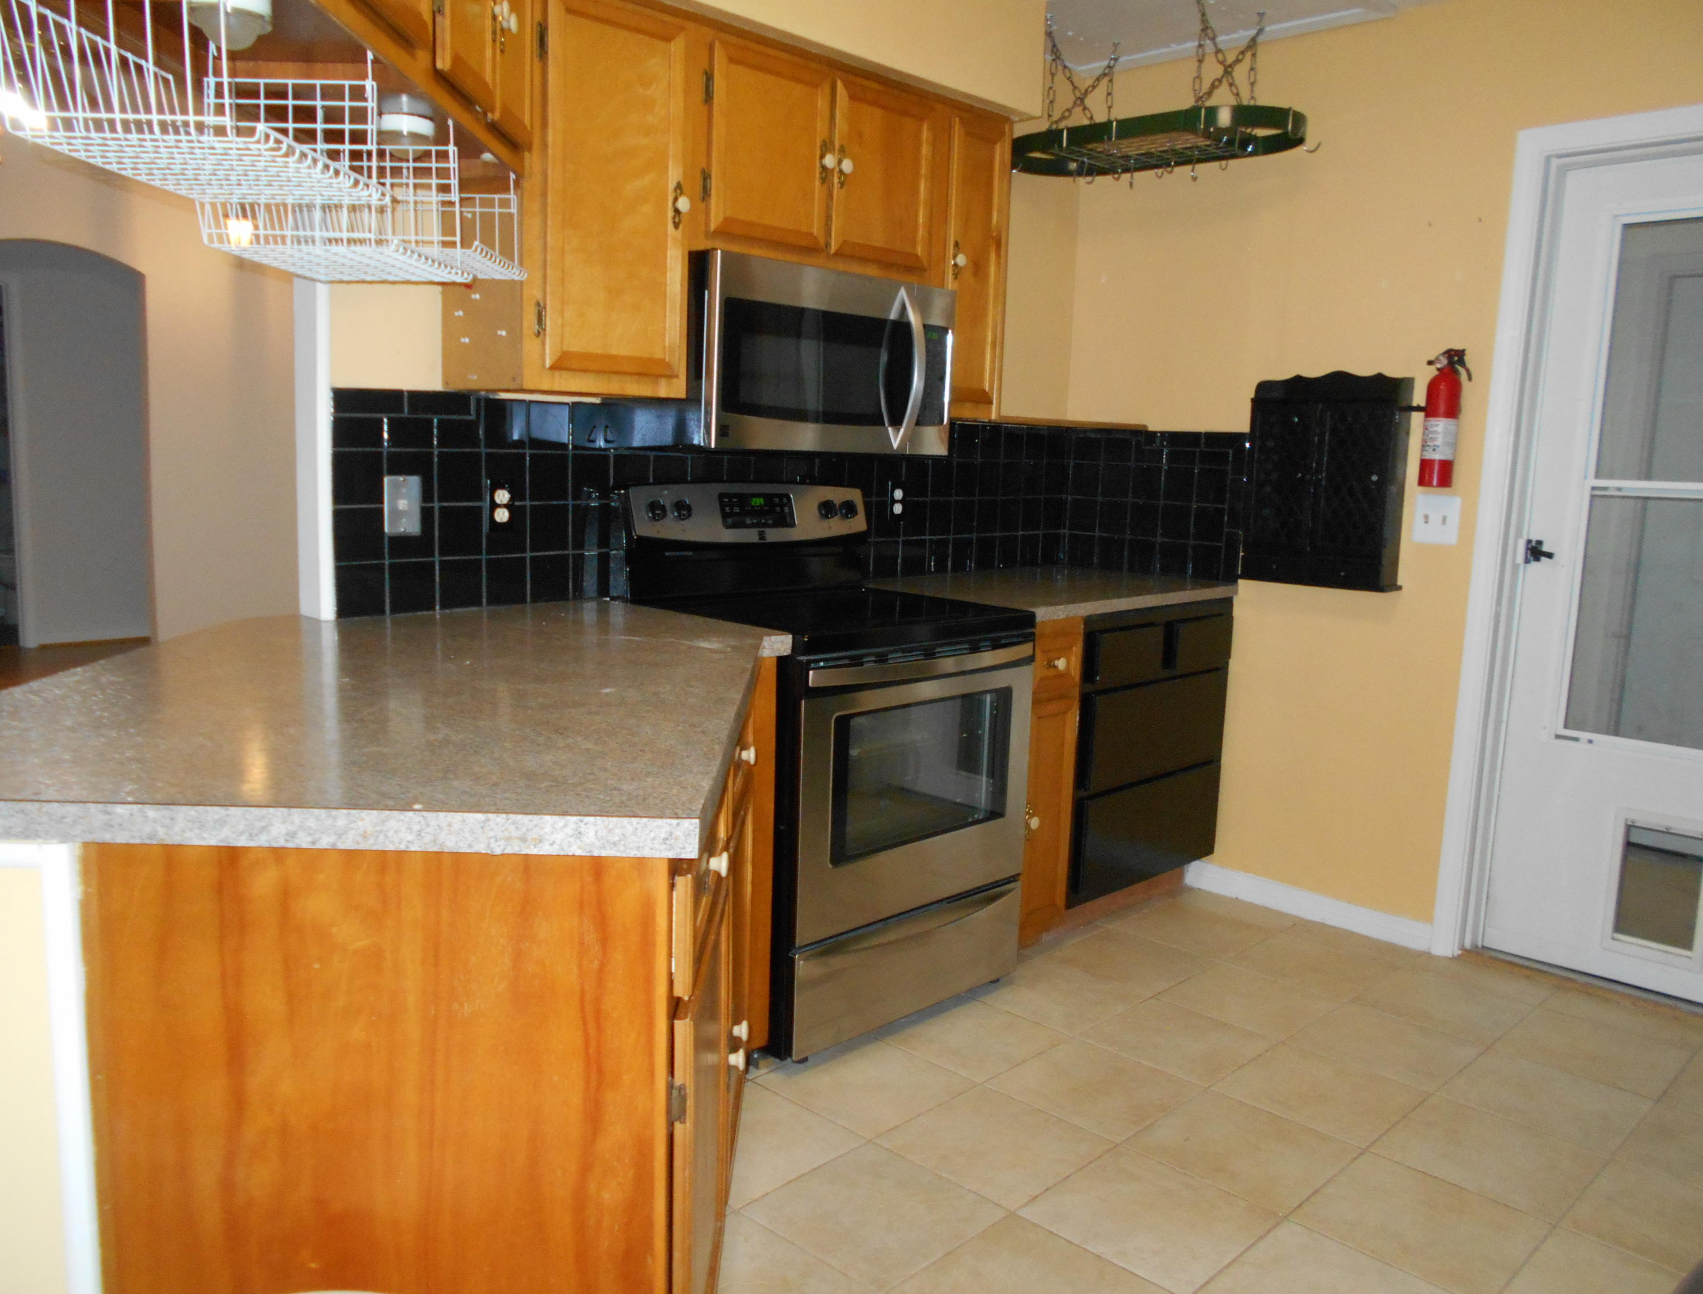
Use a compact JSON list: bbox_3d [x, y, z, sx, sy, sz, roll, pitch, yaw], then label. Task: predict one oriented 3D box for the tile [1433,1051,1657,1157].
[{"bbox_3d":[1.440,0.942,2.694,0.328,0.010,0.328,10,11,44],"label":"tile"}]

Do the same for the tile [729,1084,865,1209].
[{"bbox_3d":[-0.198,0.928,2.438,0.328,0.010,0.328,10,11,44],"label":"tile"}]

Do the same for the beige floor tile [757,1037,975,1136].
[{"bbox_3d":[0.038,0.906,2.687,0.325,0.010,0.325,10,12,44],"label":"beige floor tile"}]

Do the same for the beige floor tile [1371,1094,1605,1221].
[{"bbox_3d":[1.209,0.968,2.463,0.325,0.010,0.325,10,12,44],"label":"beige floor tile"}]

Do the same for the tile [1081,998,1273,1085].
[{"bbox_3d":[0.735,0.888,2.916,0.328,0.010,0.328,10,11,44],"label":"tile"}]

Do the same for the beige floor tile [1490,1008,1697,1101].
[{"bbox_3d":[1.672,0.915,2.929,0.328,0.010,0.328,10,11,44],"label":"beige floor tile"}]

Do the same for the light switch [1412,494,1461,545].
[{"bbox_3d":[1.519,-0.329,3.367,0.115,0.117,0.014,9,11,44],"label":"light switch"}]

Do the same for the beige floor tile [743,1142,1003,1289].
[{"bbox_3d":[0.039,0.975,2.224,0.325,0.010,0.325,10,12,44],"label":"beige floor tile"}]

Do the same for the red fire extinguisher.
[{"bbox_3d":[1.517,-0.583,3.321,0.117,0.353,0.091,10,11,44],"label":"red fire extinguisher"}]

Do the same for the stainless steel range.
[{"bbox_3d":[-0.056,0.237,3.060,0.697,1.190,0.755,10,11,44],"label":"stainless steel range"}]

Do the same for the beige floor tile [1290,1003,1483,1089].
[{"bbox_3d":[1.208,0.900,2.927,0.325,0.010,0.325,10,12,44],"label":"beige floor tile"}]

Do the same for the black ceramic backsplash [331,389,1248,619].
[{"bbox_3d":[0.067,-0.340,3.138,2.397,0.445,0.640,-7,12,-45],"label":"black ceramic backsplash"}]

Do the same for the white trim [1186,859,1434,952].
[{"bbox_3d":[1.298,0.737,3.731,0.014,0.081,0.744,-7,12,-45],"label":"white trim"}]

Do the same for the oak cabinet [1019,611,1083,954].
[{"bbox_3d":[0.267,0.331,3.463,0.625,0.890,0.240,10,11,44],"label":"oak cabinet"}]

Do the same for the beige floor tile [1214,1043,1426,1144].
[{"bbox_3d":[0.966,0.922,2.670,0.322,0.010,0.322,9,11,44],"label":"beige floor tile"}]

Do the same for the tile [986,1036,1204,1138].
[{"bbox_3d":[0.501,0.909,2.663,0.322,0.010,0.322,9,11,44],"label":"tile"}]

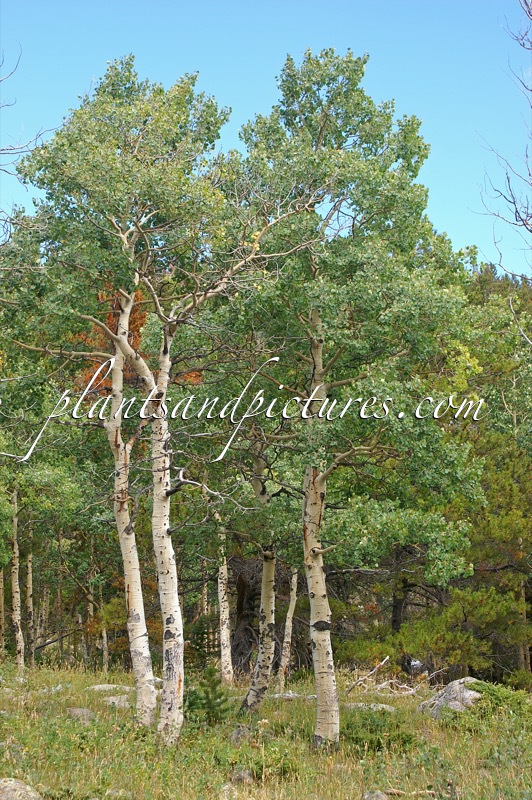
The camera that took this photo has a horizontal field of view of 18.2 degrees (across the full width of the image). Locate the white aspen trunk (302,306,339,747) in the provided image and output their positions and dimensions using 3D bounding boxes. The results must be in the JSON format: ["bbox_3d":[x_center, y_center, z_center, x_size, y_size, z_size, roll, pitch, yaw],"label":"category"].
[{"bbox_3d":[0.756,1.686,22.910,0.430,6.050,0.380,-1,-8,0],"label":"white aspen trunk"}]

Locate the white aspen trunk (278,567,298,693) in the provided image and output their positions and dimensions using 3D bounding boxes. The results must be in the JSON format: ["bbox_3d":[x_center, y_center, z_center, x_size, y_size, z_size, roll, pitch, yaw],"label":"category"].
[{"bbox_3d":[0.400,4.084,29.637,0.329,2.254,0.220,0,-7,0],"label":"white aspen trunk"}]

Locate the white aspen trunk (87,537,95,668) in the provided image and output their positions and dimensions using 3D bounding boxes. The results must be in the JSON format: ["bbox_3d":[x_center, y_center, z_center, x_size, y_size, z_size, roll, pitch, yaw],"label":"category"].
[{"bbox_3d":[-4.236,4.839,40.195,0.179,3.202,0.160,0,-7,0],"label":"white aspen trunk"}]

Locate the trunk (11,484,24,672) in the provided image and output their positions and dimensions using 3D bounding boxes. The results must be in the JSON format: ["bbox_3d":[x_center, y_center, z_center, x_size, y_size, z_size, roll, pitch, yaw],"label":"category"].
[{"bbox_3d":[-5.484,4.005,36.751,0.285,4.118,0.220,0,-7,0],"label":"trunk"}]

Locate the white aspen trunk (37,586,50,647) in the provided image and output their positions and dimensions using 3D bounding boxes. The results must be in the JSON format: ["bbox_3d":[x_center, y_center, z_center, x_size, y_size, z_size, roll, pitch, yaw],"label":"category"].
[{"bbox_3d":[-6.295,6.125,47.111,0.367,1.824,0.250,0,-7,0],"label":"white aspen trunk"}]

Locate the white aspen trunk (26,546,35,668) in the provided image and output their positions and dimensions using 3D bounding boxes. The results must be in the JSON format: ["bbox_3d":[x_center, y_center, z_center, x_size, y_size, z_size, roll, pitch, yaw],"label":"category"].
[{"bbox_3d":[-5.611,4.944,39.678,0.176,2.923,0.170,0,-7,0],"label":"white aspen trunk"}]

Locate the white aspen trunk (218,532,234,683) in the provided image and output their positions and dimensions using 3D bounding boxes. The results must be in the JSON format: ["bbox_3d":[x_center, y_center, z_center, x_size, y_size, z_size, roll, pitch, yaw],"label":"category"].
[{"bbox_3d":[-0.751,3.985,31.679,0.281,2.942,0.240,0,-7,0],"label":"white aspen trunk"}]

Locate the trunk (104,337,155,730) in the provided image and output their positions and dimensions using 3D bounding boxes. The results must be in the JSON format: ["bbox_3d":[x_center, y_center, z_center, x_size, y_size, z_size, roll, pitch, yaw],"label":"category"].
[{"bbox_3d":[-2.005,1.934,24.687,0.440,5.740,0.390,-5,-8,-1],"label":"trunk"}]

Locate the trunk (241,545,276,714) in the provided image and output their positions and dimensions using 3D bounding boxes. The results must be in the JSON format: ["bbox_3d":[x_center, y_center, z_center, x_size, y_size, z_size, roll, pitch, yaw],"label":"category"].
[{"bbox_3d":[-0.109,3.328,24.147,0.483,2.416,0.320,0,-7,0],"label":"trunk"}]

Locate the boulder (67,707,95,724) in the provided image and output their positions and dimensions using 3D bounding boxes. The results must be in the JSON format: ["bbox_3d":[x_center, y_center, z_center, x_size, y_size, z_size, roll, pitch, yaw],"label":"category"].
[{"bbox_3d":[-2.430,4.133,21.815,0.367,0.250,0.330,0,-7,0],"label":"boulder"}]

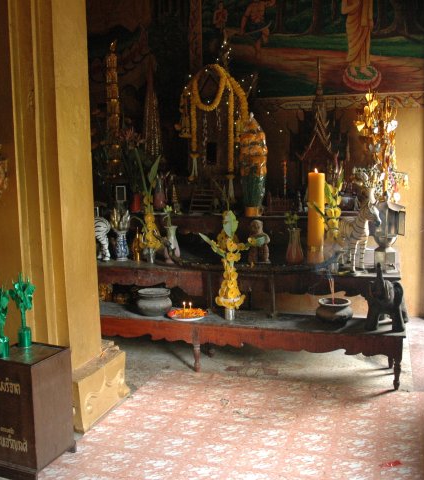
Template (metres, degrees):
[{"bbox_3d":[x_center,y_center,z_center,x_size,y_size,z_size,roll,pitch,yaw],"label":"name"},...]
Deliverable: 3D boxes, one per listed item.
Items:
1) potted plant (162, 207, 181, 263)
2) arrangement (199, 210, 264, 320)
[{"bbox_3d":[-0.359,-0.051,4.575,0.168,0.483,0.158,-1,8,0],"label":"potted plant"},{"bbox_3d":[0.129,0.185,3.959,0.443,0.808,0.315,1,8,18],"label":"arrangement"}]

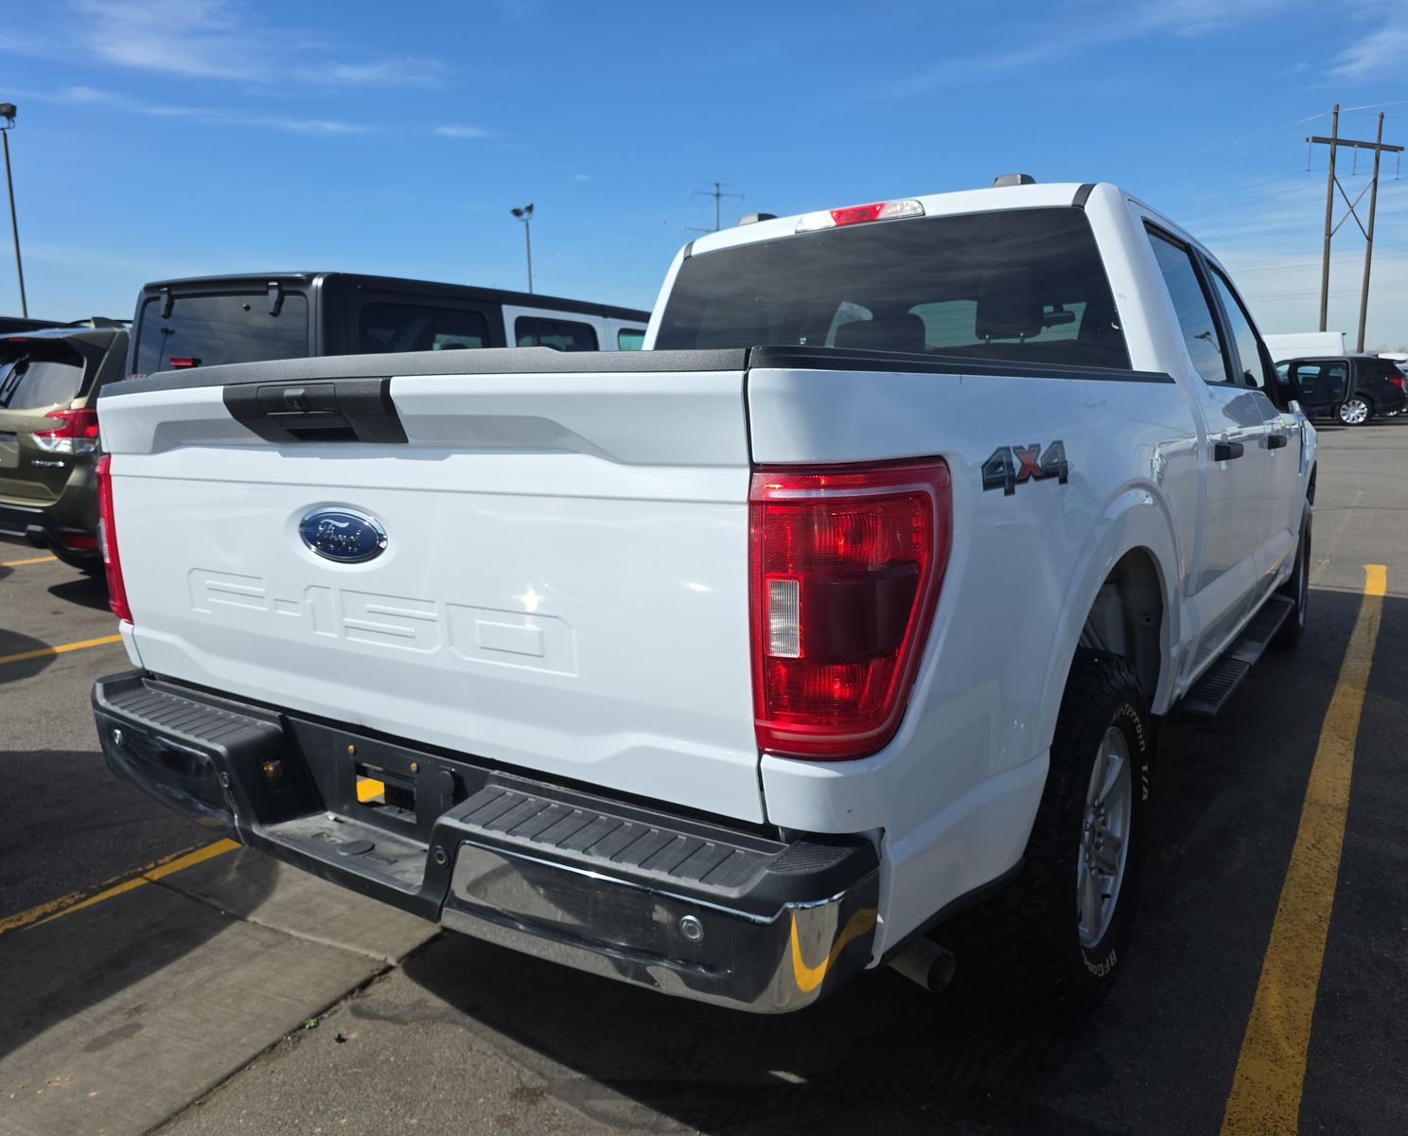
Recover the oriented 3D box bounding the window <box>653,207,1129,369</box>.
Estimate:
[{"bbox_3d":[0.453,-0.798,3.103,1.640,0.510,0.090,5,-2,35],"label":"window"}]

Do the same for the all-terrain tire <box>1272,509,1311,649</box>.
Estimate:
[{"bbox_3d":[2.932,0.028,5.192,0.275,0.800,0.800,5,11,35],"label":"all-terrain tire"}]

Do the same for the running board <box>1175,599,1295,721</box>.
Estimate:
[{"bbox_3d":[2.007,0.323,3.774,0.170,0.080,2.000,5,10,35],"label":"running board"}]

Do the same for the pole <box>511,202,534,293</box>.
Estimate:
[{"bbox_3d":[-7.237,-10.378,41.882,1.000,9.100,0.700,-3,10,-9],"label":"pole"}]

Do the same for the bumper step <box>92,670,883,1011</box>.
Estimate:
[{"bbox_3d":[-0.583,0.396,1.791,1.940,0.240,0.250,5,10,35],"label":"bumper step"}]

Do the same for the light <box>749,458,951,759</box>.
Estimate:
[{"bbox_3d":[0.188,0.046,1.260,0.190,0.390,0.200,5,10,35],"label":"light"}]

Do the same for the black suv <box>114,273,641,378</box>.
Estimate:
[{"bbox_3d":[-0.816,-0.630,6.188,1.880,1.860,4.750,5,12,34],"label":"black suv"}]

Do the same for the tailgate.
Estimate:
[{"bbox_3d":[-0.583,-0.035,1.741,1.650,0.632,0.120,5,10,35],"label":"tailgate"}]

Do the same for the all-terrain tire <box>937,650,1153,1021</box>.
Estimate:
[{"bbox_3d":[0.779,0.562,2.237,0.275,0.800,0.800,5,11,35],"label":"all-terrain tire"}]

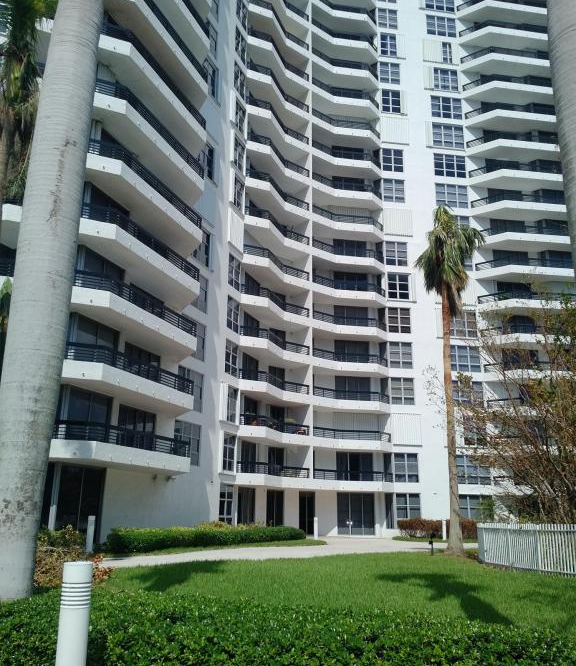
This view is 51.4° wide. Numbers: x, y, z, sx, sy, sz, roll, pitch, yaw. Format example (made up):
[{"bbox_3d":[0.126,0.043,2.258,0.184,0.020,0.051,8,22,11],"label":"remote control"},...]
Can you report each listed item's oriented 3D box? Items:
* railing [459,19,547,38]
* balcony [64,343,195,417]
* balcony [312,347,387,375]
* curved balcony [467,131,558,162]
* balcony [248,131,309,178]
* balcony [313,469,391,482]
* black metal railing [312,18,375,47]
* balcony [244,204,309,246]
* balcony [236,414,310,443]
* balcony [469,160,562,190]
[{"bbox_3d":[20.122,-27.563,55.290,8.365,0.620,1.953,3,-16,-9],"label":"railing"},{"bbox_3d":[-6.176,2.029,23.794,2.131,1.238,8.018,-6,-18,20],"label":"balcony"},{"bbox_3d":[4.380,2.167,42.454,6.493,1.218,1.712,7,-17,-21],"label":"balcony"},{"bbox_3d":[20.007,-16.075,52.032,8.365,1.176,2.053,3,-16,-9],"label":"curved balcony"},{"bbox_3d":[-0.602,-12.740,43.405,0.997,0.609,6.540,-11,-20,33],"label":"balcony"},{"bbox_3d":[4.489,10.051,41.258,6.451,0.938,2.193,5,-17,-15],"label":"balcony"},{"bbox_3d":[5.054,-25.674,51.732,6.731,0.620,1.073,9,-18,-28],"label":"black metal railing"},{"bbox_3d":[-0.760,-6.901,40.602,6.352,1.218,2.141,15,-21,-41],"label":"balcony"},{"bbox_3d":[-0.899,6.178,36.876,6.352,1.218,2.141,15,-21,-41],"label":"balcony"},{"bbox_3d":[18.907,-12.764,49.073,7.914,1.218,2.215,0,-16,3],"label":"balcony"}]

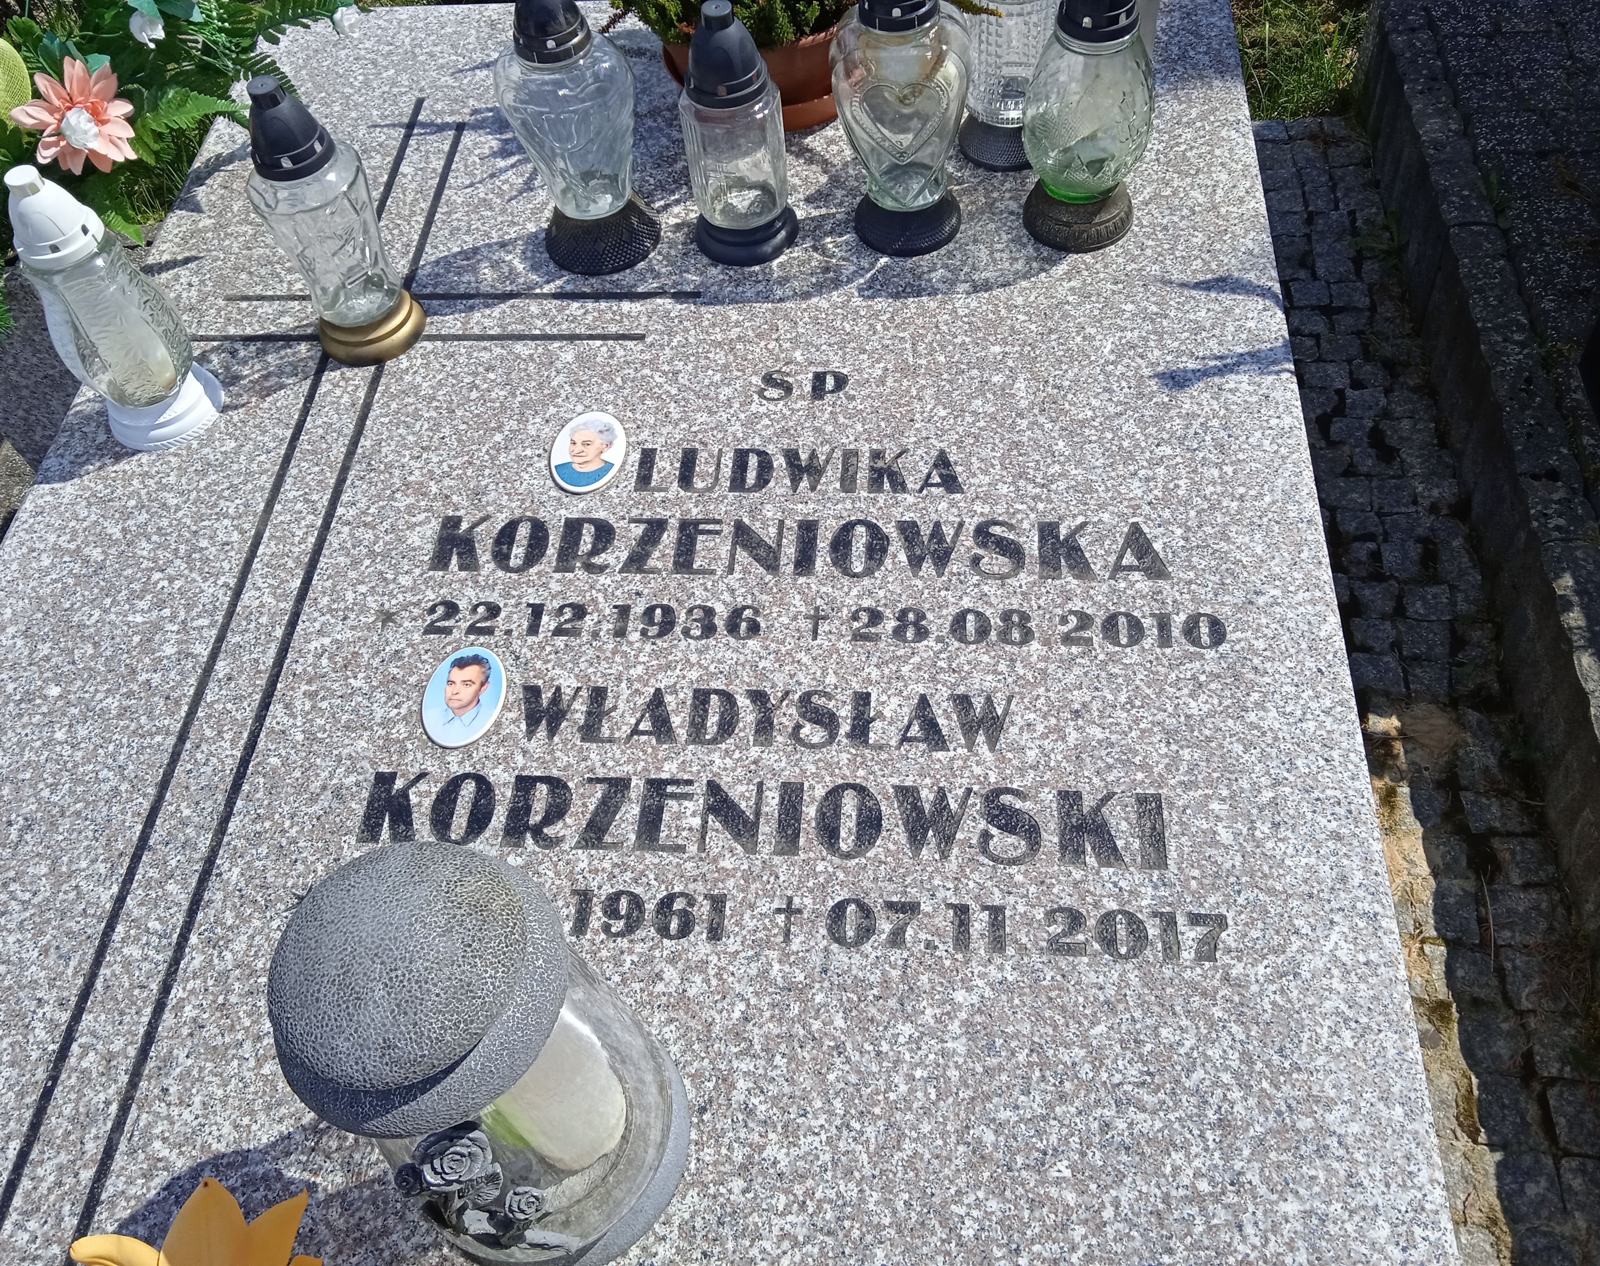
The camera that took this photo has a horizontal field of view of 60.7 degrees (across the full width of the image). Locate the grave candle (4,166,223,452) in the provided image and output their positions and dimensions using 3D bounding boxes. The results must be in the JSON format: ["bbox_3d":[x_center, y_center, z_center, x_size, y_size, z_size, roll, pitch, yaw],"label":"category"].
[{"bbox_3d":[-0.557,-0.261,1.086,0.099,0.239,0.099,1,56,6],"label":"grave candle"}]

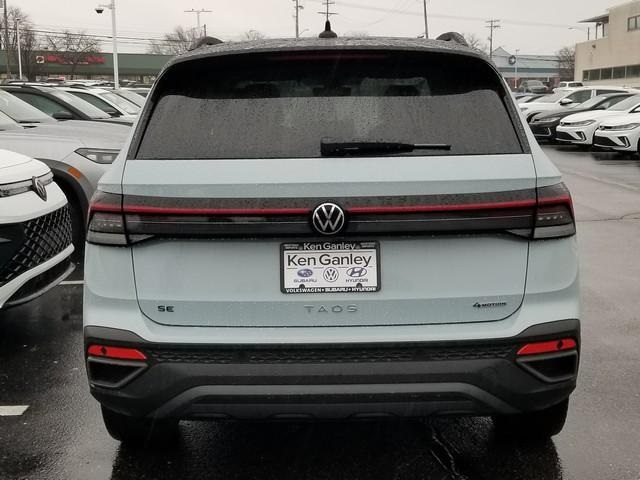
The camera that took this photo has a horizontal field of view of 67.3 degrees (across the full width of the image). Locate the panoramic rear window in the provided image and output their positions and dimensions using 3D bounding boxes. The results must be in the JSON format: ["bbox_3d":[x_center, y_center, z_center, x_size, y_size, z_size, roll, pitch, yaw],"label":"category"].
[{"bbox_3d":[0.033,-0.471,1.660,1.270,0.390,0.100,-1,-21,0],"label":"panoramic rear window"}]

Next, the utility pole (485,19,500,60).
[{"bbox_3d":[27.600,-29.874,77.000,2.400,11.200,0.400,0,9,6],"label":"utility pole"}]

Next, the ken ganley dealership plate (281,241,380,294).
[{"bbox_3d":[0.034,0.087,1.500,0.312,0.160,0.020,-1,-2,0],"label":"ken ganley dealership plate"}]

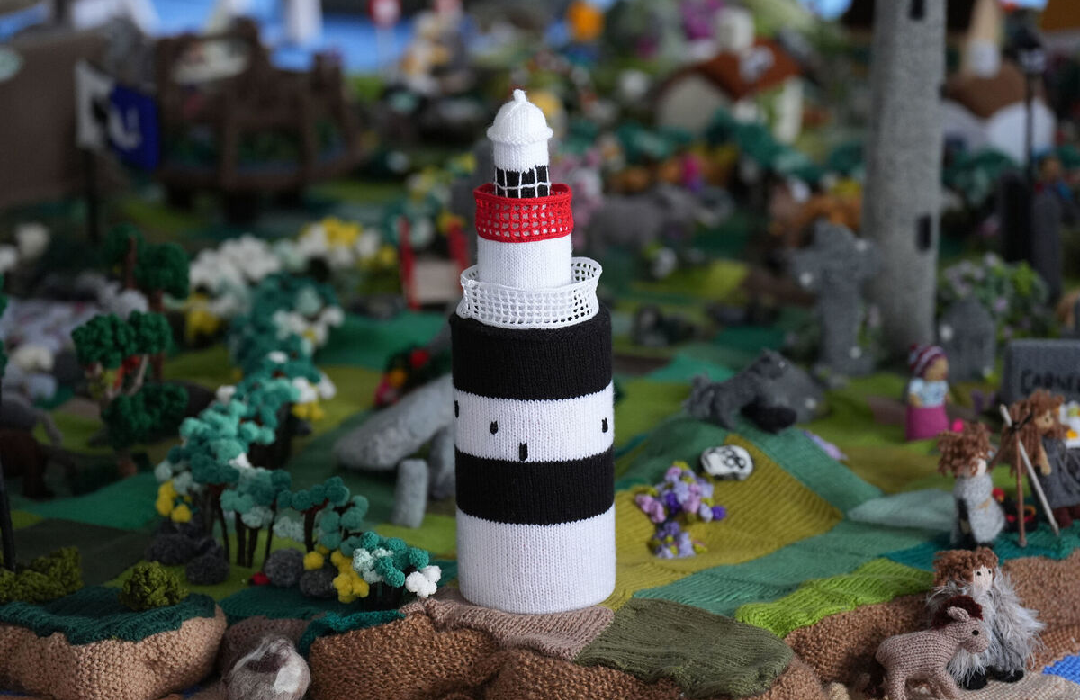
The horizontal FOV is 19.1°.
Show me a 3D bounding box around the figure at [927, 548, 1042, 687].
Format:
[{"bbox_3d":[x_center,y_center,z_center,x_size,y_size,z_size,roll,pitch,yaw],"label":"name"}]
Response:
[{"bbox_3d":[0.334,0.202,2.407,0.080,0.098,0.062,-8,15,-29],"label":"figure"}]

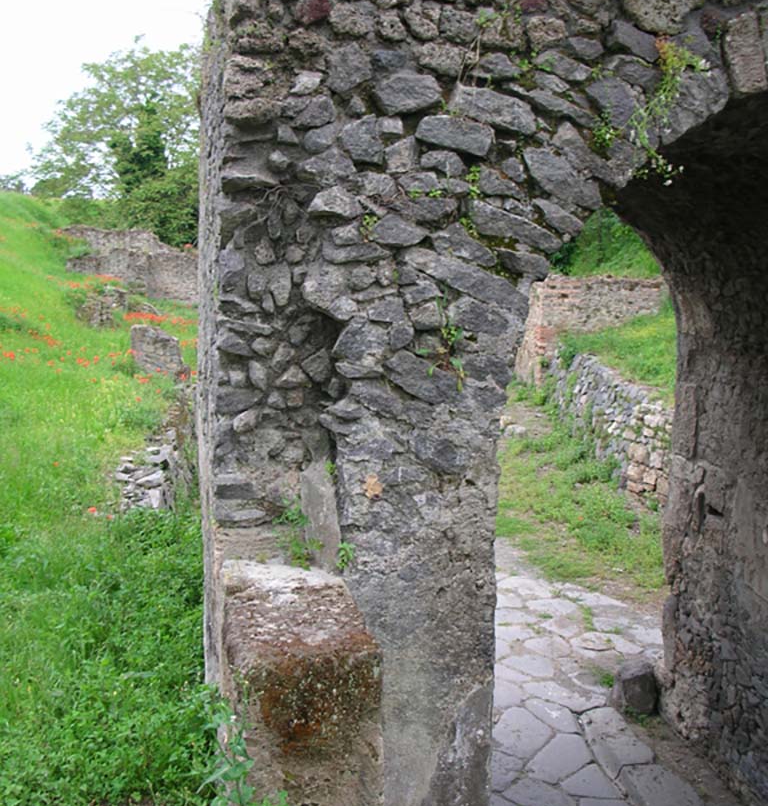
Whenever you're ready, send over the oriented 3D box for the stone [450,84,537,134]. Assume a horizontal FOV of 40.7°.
[{"bbox_3d":[0.343,-0.928,3.317,0.296,0.105,0.190,20,4,-7],"label":"stone"}]

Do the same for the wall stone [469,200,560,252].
[{"bbox_3d":[0.404,-0.556,3.361,0.326,0.107,0.190,28,3,-7],"label":"wall stone"}]

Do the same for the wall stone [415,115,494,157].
[{"bbox_3d":[0.218,-0.851,3.303,0.241,0.095,0.170,13,5,-6],"label":"wall stone"}]

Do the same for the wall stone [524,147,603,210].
[{"bbox_3d":[0.562,-0.720,3.358,0.300,0.128,0.190,37,2,-8],"label":"wall stone"}]

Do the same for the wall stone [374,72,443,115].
[{"bbox_3d":[0.072,-0.965,3.273,0.207,0.123,0.160,1,6,-5],"label":"wall stone"}]

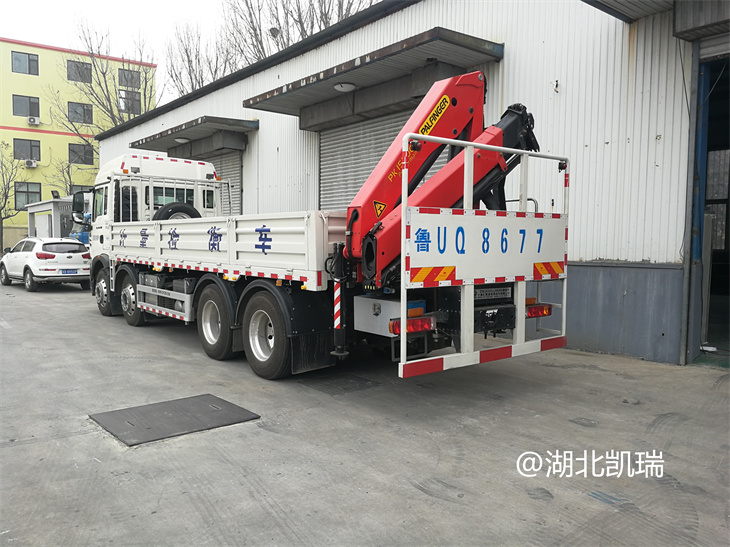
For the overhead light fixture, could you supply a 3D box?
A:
[{"bbox_3d":[-0.385,-3.650,11.234,0.420,0.125,0.420,0,3,0],"label":"overhead light fixture"}]

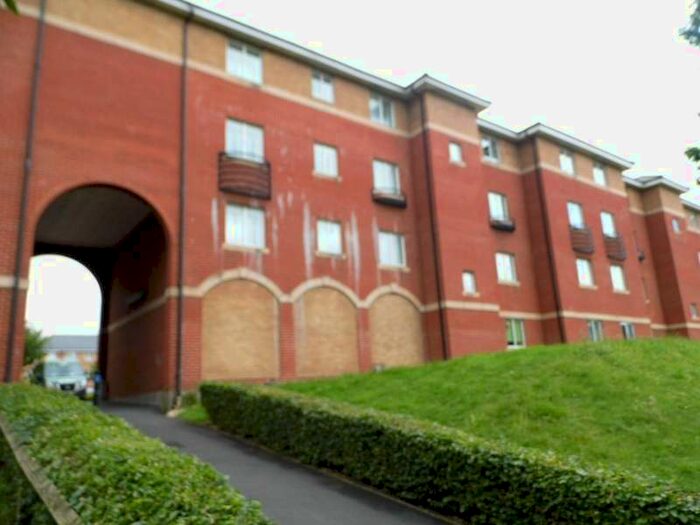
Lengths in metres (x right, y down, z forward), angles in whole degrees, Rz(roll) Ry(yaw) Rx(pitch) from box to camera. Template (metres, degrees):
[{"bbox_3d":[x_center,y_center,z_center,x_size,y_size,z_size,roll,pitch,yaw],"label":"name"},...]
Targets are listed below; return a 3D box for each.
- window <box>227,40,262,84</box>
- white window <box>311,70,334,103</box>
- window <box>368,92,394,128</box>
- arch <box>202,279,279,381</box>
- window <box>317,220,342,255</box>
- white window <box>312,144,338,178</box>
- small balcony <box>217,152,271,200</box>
[{"bbox_3d":[-3.212,-6.016,15.264,1.160,1.135,0.140,7,-16,-36],"label":"window"},{"bbox_3d":[-0.907,-5.975,17.284,0.900,0.995,0.120,6,-17,-36],"label":"white window"},{"bbox_3d":[1.228,-5.662,18.803,1.141,1.192,0.120,6,-17,-36],"label":"window"},{"bbox_3d":[-2.889,1.757,13.430,2.160,2.640,0.240,7,-16,-36],"label":"arch"},{"bbox_3d":[-0.680,-0.746,15.730,0.925,0.970,0.140,7,-16,-36],"label":"window"},{"bbox_3d":[-0.773,-3.357,16.644,0.913,1.014,0.120,6,-17,-36],"label":"white window"},{"bbox_3d":[-2.883,-2.467,14.233,1.570,1.100,0.320,7,-16,-36],"label":"small balcony"}]

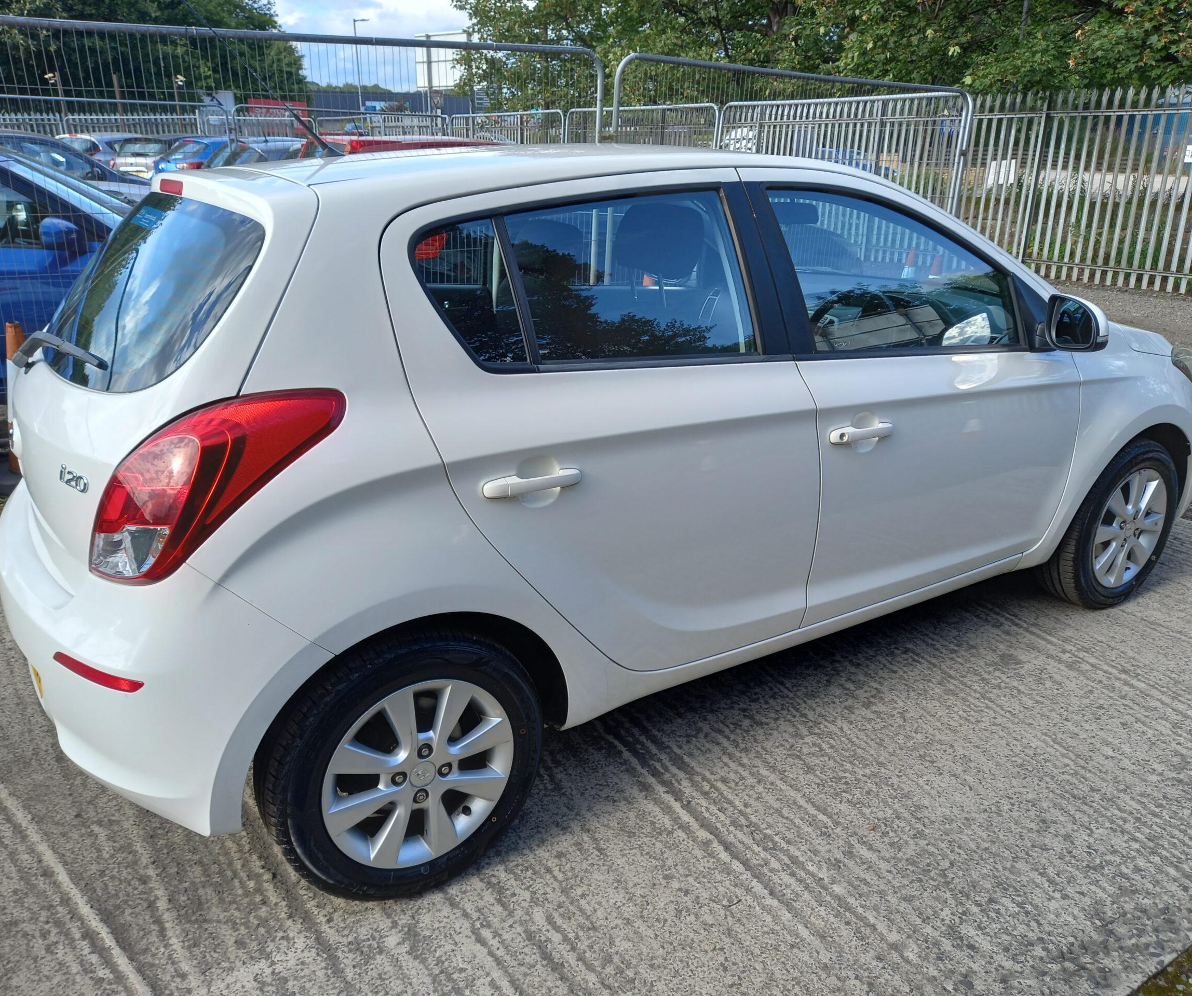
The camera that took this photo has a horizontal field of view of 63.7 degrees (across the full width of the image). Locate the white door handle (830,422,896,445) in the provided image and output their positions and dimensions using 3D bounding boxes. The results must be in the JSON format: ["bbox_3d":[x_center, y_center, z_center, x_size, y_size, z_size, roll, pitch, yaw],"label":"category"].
[{"bbox_3d":[0.655,-0.166,2.363,0.222,0.042,0.048,-12,22,-30],"label":"white door handle"}]

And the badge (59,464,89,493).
[{"bbox_3d":[-0.964,-0.044,1.767,0.120,0.038,0.012,13,16,33],"label":"badge"}]

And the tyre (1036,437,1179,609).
[{"bbox_3d":[1.740,0.079,3.280,0.600,0.600,0.195,-12,22,-30],"label":"tyre"}]

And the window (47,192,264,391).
[{"bbox_3d":[-1.054,-0.472,2.179,0.130,0.460,1.160,39,-7,-36],"label":"window"}]

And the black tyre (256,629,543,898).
[{"bbox_3d":[-0.399,0.541,2.022,0.600,0.600,0.195,-12,22,-30],"label":"black tyre"}]

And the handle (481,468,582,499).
[{"bbox_3d":[-0.124,-0.033,1.891,0.222,0.042,0.048,-12,22,-30],"label":"handle"}]

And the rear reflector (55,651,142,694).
[{"bbox_3d":[-0.922,0.321,1.773,0.245,0.035,0.030,9,21,24],"label":"rear reflector"}]

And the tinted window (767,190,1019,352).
[{"bbox_3d":[0.802,-0.578,2.474,0.870,0.455,0.050,-12,3,-30],"label":"tinted window"}]

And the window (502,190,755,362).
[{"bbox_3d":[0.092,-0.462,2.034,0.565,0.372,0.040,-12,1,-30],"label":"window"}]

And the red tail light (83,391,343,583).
[{"bbox_3d":[-0.679,-0.031,1.711,0.445,0.320,0.240,-12,22,-30],"label":"red tail light"}]

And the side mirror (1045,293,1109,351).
[{"bbox_3d":[1.339,-0.484,2.632,0.120,0.160,0.185,-12,22,-30],"label":"side mirror"}]

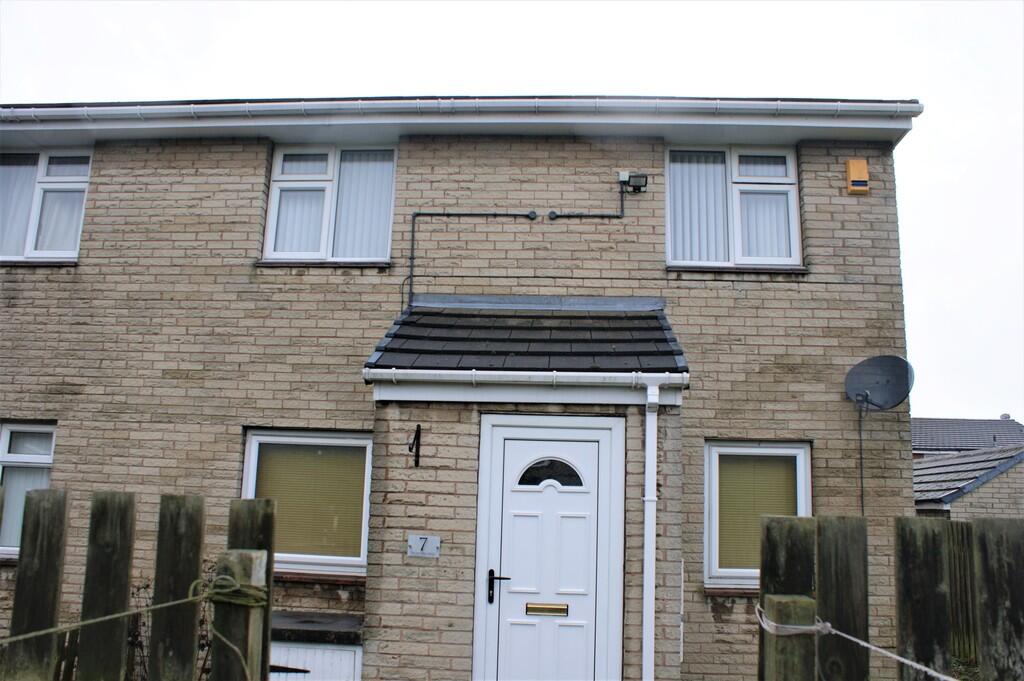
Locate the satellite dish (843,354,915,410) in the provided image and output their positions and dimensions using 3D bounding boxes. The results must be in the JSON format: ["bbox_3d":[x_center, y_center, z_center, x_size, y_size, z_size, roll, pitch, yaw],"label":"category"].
[{"bbox_3d":[2.739,0.316,5.688,0.570,0.450,0.380,-7,-12,43],"label":"satellite dish"}]

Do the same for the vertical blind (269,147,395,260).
[{"bbox_3d":[-1.544,-1.171,6.555,1.099,1.042,0.100,1,-9,3],"label":"vertical blind"}]

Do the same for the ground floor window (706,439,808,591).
[{"bbox_3d":[1.920,1.365,5.969,0.847,1.122,0.100,1,-9,3],"label":"ground floor window"}]

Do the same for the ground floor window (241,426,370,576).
[{"bbox_3d":[-1.645,1.303,6.164,1.088,1.120,0.100,1,-9,3],"label":"ground floor window"}]

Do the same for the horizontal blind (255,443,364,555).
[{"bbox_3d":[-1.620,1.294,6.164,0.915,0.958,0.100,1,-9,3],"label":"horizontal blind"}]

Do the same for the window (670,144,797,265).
[{"bbox_3d":[1.845,-1.113,6.369,1.108,1.070,0.100,1,-9,3],"label":"window"}]

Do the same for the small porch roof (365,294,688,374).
[{"bbox_3d":[0.136,-0.083,5.505,2.035,0.795,1.405,1,-9,3],"label":"small porch roof"}]

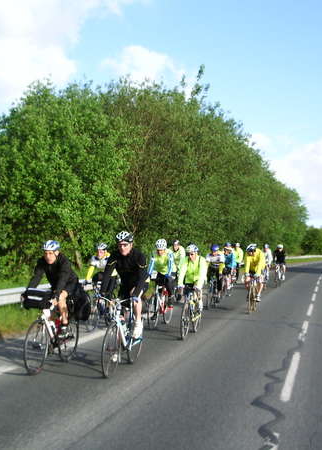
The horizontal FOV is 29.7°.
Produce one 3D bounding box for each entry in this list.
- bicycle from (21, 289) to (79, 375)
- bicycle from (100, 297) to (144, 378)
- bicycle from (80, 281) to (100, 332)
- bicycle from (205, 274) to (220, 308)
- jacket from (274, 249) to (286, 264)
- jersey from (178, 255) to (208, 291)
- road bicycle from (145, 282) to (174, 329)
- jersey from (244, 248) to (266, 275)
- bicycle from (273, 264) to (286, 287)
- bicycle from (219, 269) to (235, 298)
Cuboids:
[{"bbox_3d":[-1.430,1.381,8.021,0.470,1.040,1.680,-1,-2,16],"label":"bicycle"},{"bbox_3d":[-0.500,1.414,7.970,0.450,0.970,1.660,-1,-2,16],"label":"bicycle"},{"bbox_3d":[-1.190,1.577,12.040,0.450,0.980,1.660,-1,-2,15],"label":"bicycle"},{"bbox_3d":[1.530,1.799,16.900,0.440,0.990,1.660,-1,-2,14],"label":"bicycle"},{"bbox_3d":[5.100,1.355,26.100,0.520,0.660,0.550,-1,-2,15],"label":"jacket"},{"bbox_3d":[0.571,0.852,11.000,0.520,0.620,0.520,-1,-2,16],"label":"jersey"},{"bbox_3d":[-0.010,1.635,12.620,0.440,0.980,1.660,-1,-2,17],"label":"road bicycle"},{"bbox_3d":[2.358,0.928,15.300,0.530,0.640,0.520,-1,-2,17],"label":"jersey"},{"bbox_3d":[5.060,2.142,26.100,0.440,1.000,1.660,-1,-2,16],"label":"bicycle"},{"bbox_3d":[2.200,1.926,20.200,0.440,0.990,1.660,-1,-2,15],"label":"bicycle"}]

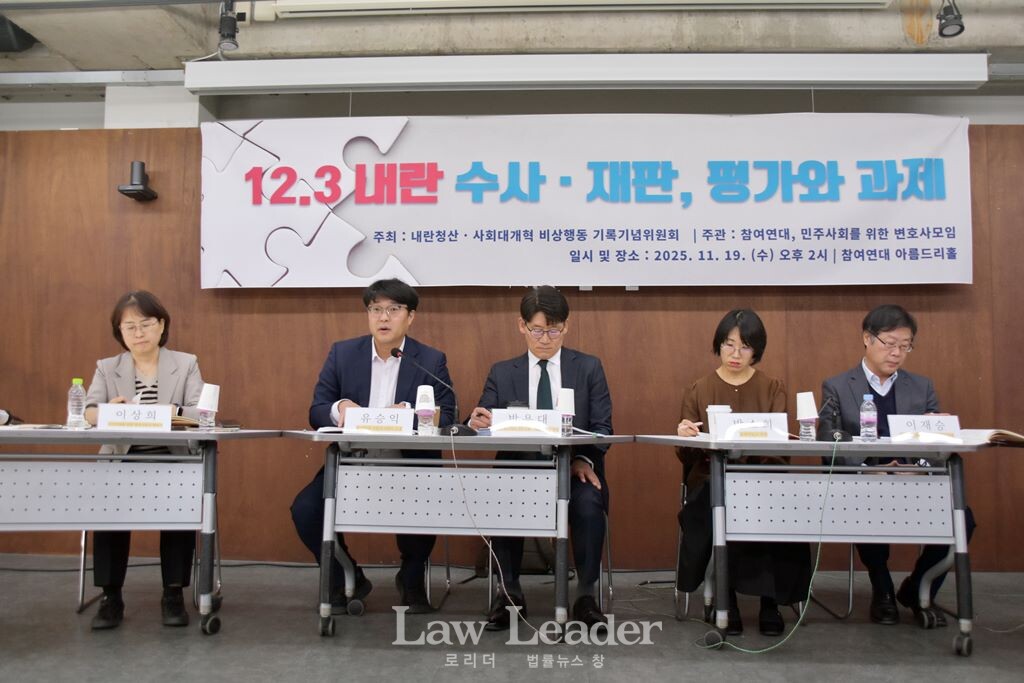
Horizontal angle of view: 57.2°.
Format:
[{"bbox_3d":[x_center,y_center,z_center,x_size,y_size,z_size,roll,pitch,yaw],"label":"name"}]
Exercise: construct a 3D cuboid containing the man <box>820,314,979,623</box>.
[{"bbox_3d":[1.572,0.481,3.885,0.585,1.260,0.620,0,-5,4],"label":"man"}]

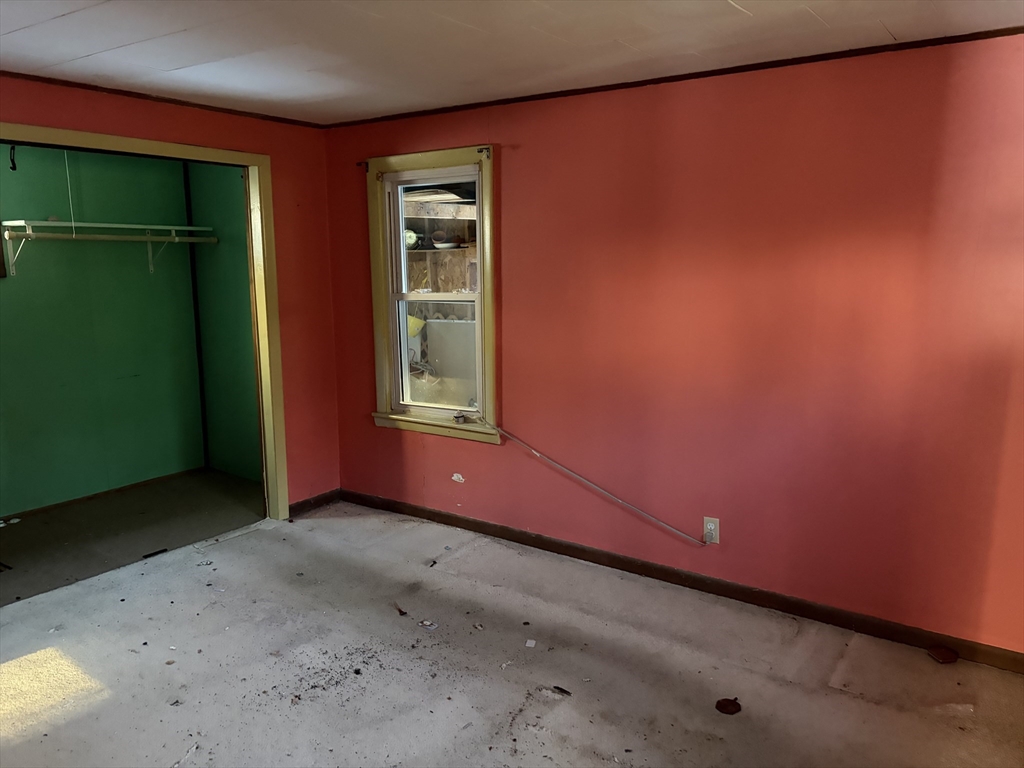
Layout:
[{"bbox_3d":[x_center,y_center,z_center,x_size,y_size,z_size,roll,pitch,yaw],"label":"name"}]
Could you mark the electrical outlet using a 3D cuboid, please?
[{"bbox_3d":[0.900,0.659,3.472,0.071,0.115,0.011,6,12,34],"label":"electrical outlet"}]

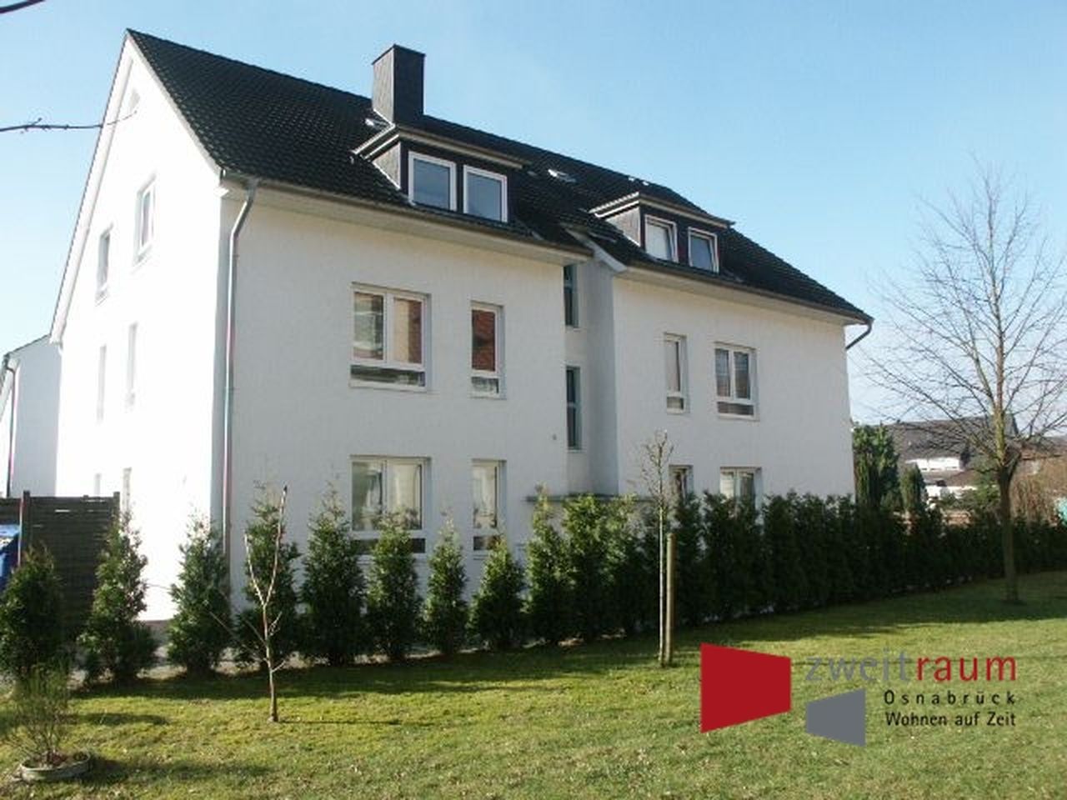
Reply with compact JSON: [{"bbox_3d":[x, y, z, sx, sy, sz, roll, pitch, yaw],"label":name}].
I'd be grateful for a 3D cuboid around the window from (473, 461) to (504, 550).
[{"bbox_3d":[-0.801,1.915,14.931,0.687,1.658,0.140,4,-8,-37],"label":"window"}]

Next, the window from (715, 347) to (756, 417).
[{"bbox_3d":[4.522,-0.365,19.463,1.399,1.648,0.140,4,-8,-37],"label":"window"}]

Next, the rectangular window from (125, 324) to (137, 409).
[{"bbox_3d":[-7.615,-0.625,16.491,0.140,1.658,0.667,4,-8,-37],"label":"rectangular window"}]

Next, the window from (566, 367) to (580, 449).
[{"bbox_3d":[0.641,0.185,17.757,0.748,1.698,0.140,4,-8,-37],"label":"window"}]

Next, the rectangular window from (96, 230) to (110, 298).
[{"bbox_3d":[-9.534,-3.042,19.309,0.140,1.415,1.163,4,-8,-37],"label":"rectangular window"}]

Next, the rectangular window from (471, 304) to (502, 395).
[{"bbox_3d":[-0.839,-0.845,15.260,0.687,1.658,0.140,4,-8,-37],"label":"rectangular window"}]

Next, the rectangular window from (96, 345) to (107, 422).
[{"bbox_3d":[-9.303,-0.337,18.712,0.140,1.658,0.657,4,-8,-37],"label":"rectangular window"}]

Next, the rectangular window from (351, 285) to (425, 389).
[{"bbox_3d":[-2.349,-0.959,14.128,1.435,1.658,0.140,4,-8,-37],"label":"rectangular window"}]

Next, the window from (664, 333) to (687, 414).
[{"bbox_3d":[2.994,-0.505,18.320,0.662,1.697,0.140,4,-8,-37],"label":"window"}]

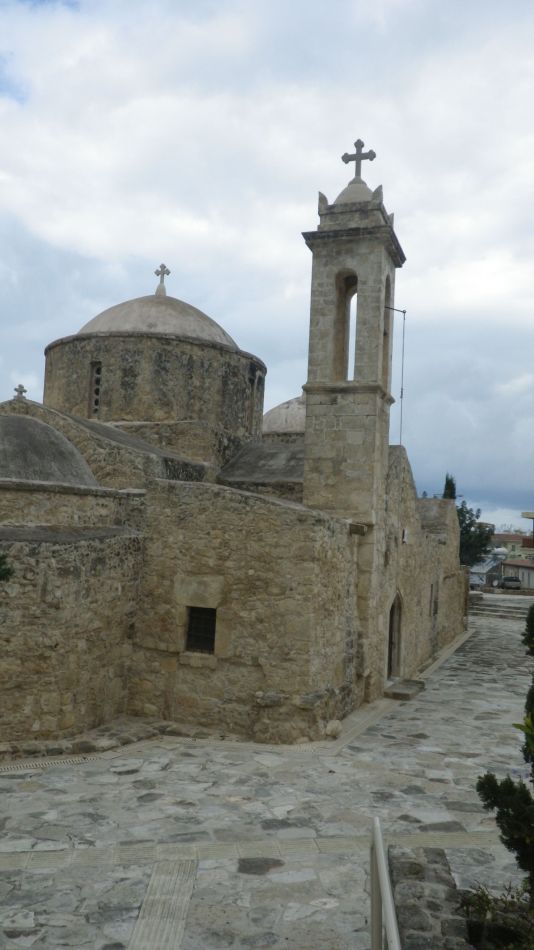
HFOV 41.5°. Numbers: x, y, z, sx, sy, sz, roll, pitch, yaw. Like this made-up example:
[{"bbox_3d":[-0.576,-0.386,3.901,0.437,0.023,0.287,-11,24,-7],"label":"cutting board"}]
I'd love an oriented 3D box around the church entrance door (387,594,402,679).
[{"bbox_3d":[3.148,3.954,17.500,0.250,2.140,1.350,2,-2,21],"label":"church entrance door"}]

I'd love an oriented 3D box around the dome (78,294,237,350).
[{"bbox_3d":[-2.958,-3.998,19.530,4.900,1.850,4.900,2,-2,21],"label":"dome"}]

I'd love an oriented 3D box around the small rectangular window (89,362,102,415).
[{"bbox_3d":[-4.043,-2.017,16.828,0.370,1.350,0.250,2,-2,21],"label":"small rectangular window"}]

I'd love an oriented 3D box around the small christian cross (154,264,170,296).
[{"bbox_3d":[-2.896,-5.399,19.574,0.500,0.950,0.200,2,-2,21],"label":"small christian cross"}]

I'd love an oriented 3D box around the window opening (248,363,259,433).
[{"bbox_3d":[-0.405,-2.019,18.475,0.250,1.720,0.450,2,-2,21],"label":"window opening"}]

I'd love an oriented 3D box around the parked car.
[{"bbox_3d":[29.410,13.102,85.000,1.730,1.500,4.100,2,-2,7],"label":"parked car"}]

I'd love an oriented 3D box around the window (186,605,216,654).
[{"bbox_3d":[-1.134,2.735,12.475,0.560,0.790,0.200,2,-2,21],"label":"window"}]

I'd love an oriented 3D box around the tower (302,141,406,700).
[{"bbox_3d":[1.793,-1.410,15.340,1.900,11.950,1.850,2,-2,21],"label":"tower"}]

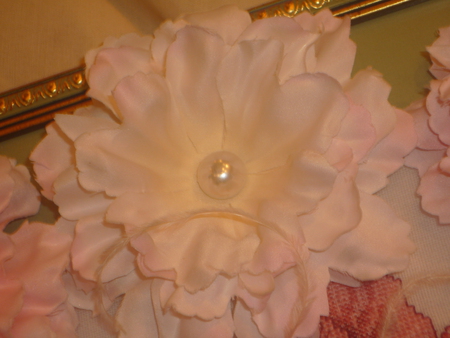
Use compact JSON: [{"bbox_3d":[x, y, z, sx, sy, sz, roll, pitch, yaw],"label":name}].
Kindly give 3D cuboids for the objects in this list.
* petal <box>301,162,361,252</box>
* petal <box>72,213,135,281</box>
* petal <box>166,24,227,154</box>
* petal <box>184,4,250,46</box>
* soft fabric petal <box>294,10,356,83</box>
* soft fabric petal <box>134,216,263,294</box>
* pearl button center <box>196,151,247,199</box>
[{"bbox_3d":[0.037,0.013,0.548,0.020,0.014,0.031,-23,69,-3],"label":"petal"},{"bbox_3d":[-0.043,0.027,0.550,0.025,0.013,0.019,-41,79,-18],"label":"petal"},{"bbox_3d":[-0.010,-0.028,0.550,0.019,0.014,0.043,-7,87,-2],"label":"petal"},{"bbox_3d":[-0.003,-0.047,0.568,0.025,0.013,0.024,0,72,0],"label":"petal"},{"bbox_3d":[0.035,-0.043,0.564,0.021,0.014,0.026,22,74,7],"label":"soft fabric petal"},{"bbox_3d":[-0.010,0.029,0.538,0.044,0.016,0.029,4,57,3],"label":"soft fabric petal"},{"bbox_3d":[-0.001,0.002,0.548,0.017,0.009,0.018,-1,72,3],"label":"pearl button center"}]

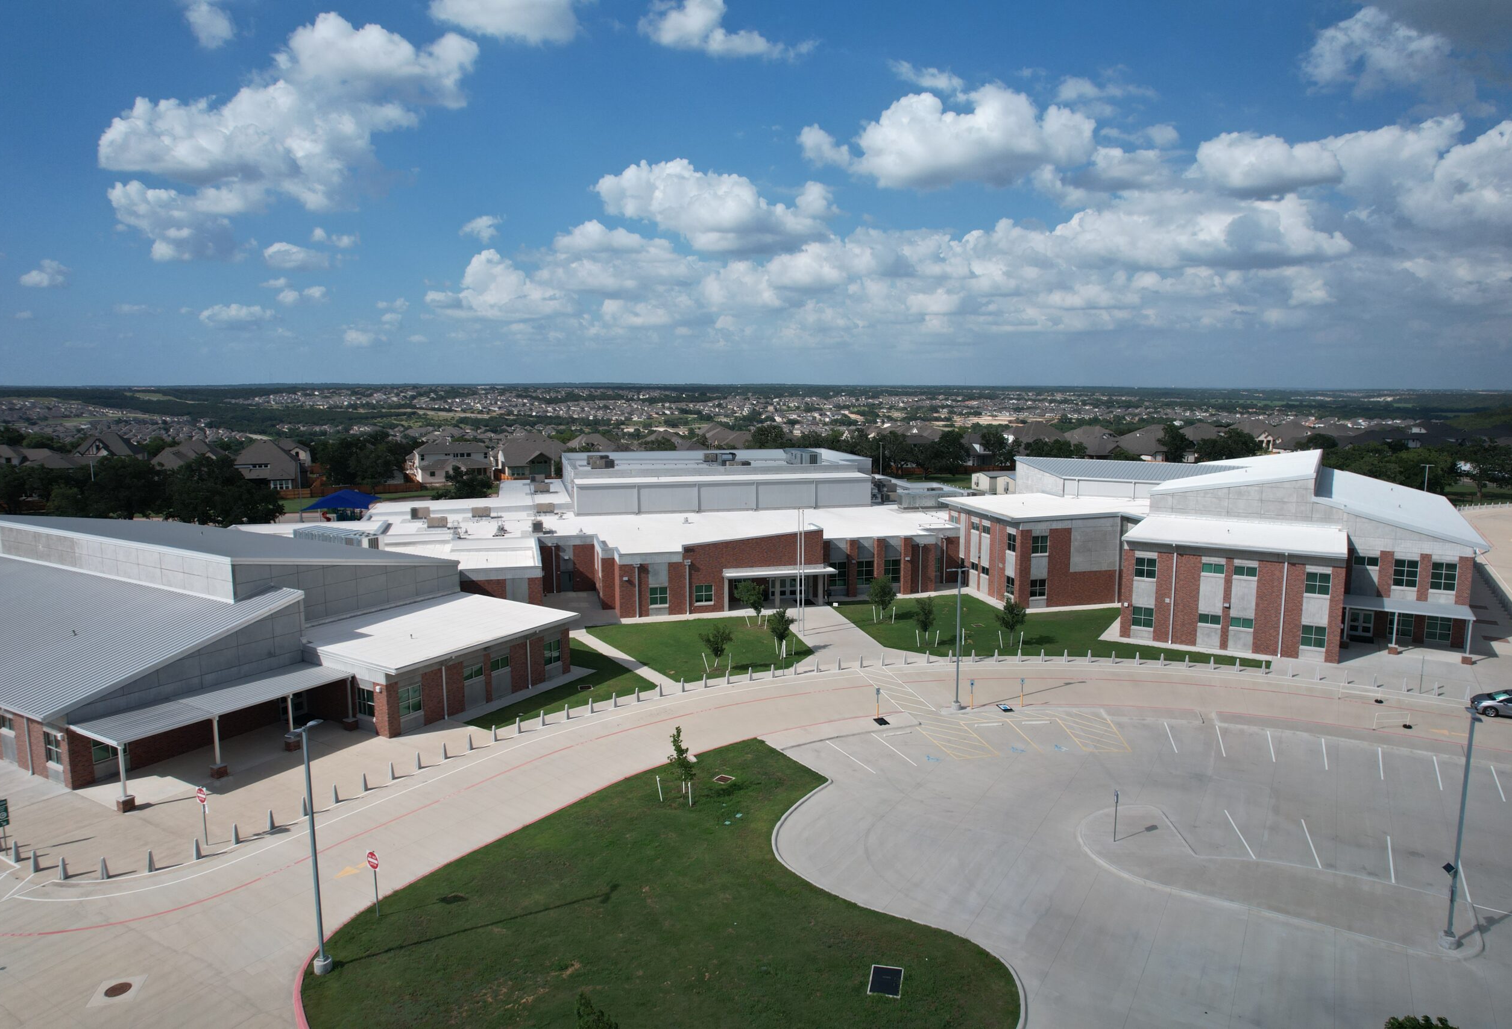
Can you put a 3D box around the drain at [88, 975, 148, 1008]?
[{"bbox_3d":[-23.932,17.892,35.401,1.530,0.060,1.530,-2,8,-15],"label":"drain"}]

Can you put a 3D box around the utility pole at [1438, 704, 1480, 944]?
[{"bbox_3d":[27.839,12.484,37.229,0.820,9.833,1.750,3,8,19],"label":"utility pole"}]

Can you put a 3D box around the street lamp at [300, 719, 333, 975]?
[{"bbox_3d":[-16.689,12.683,35.690,0.720,9.850,1.620,3,9,23],"label":"street lamp"}]

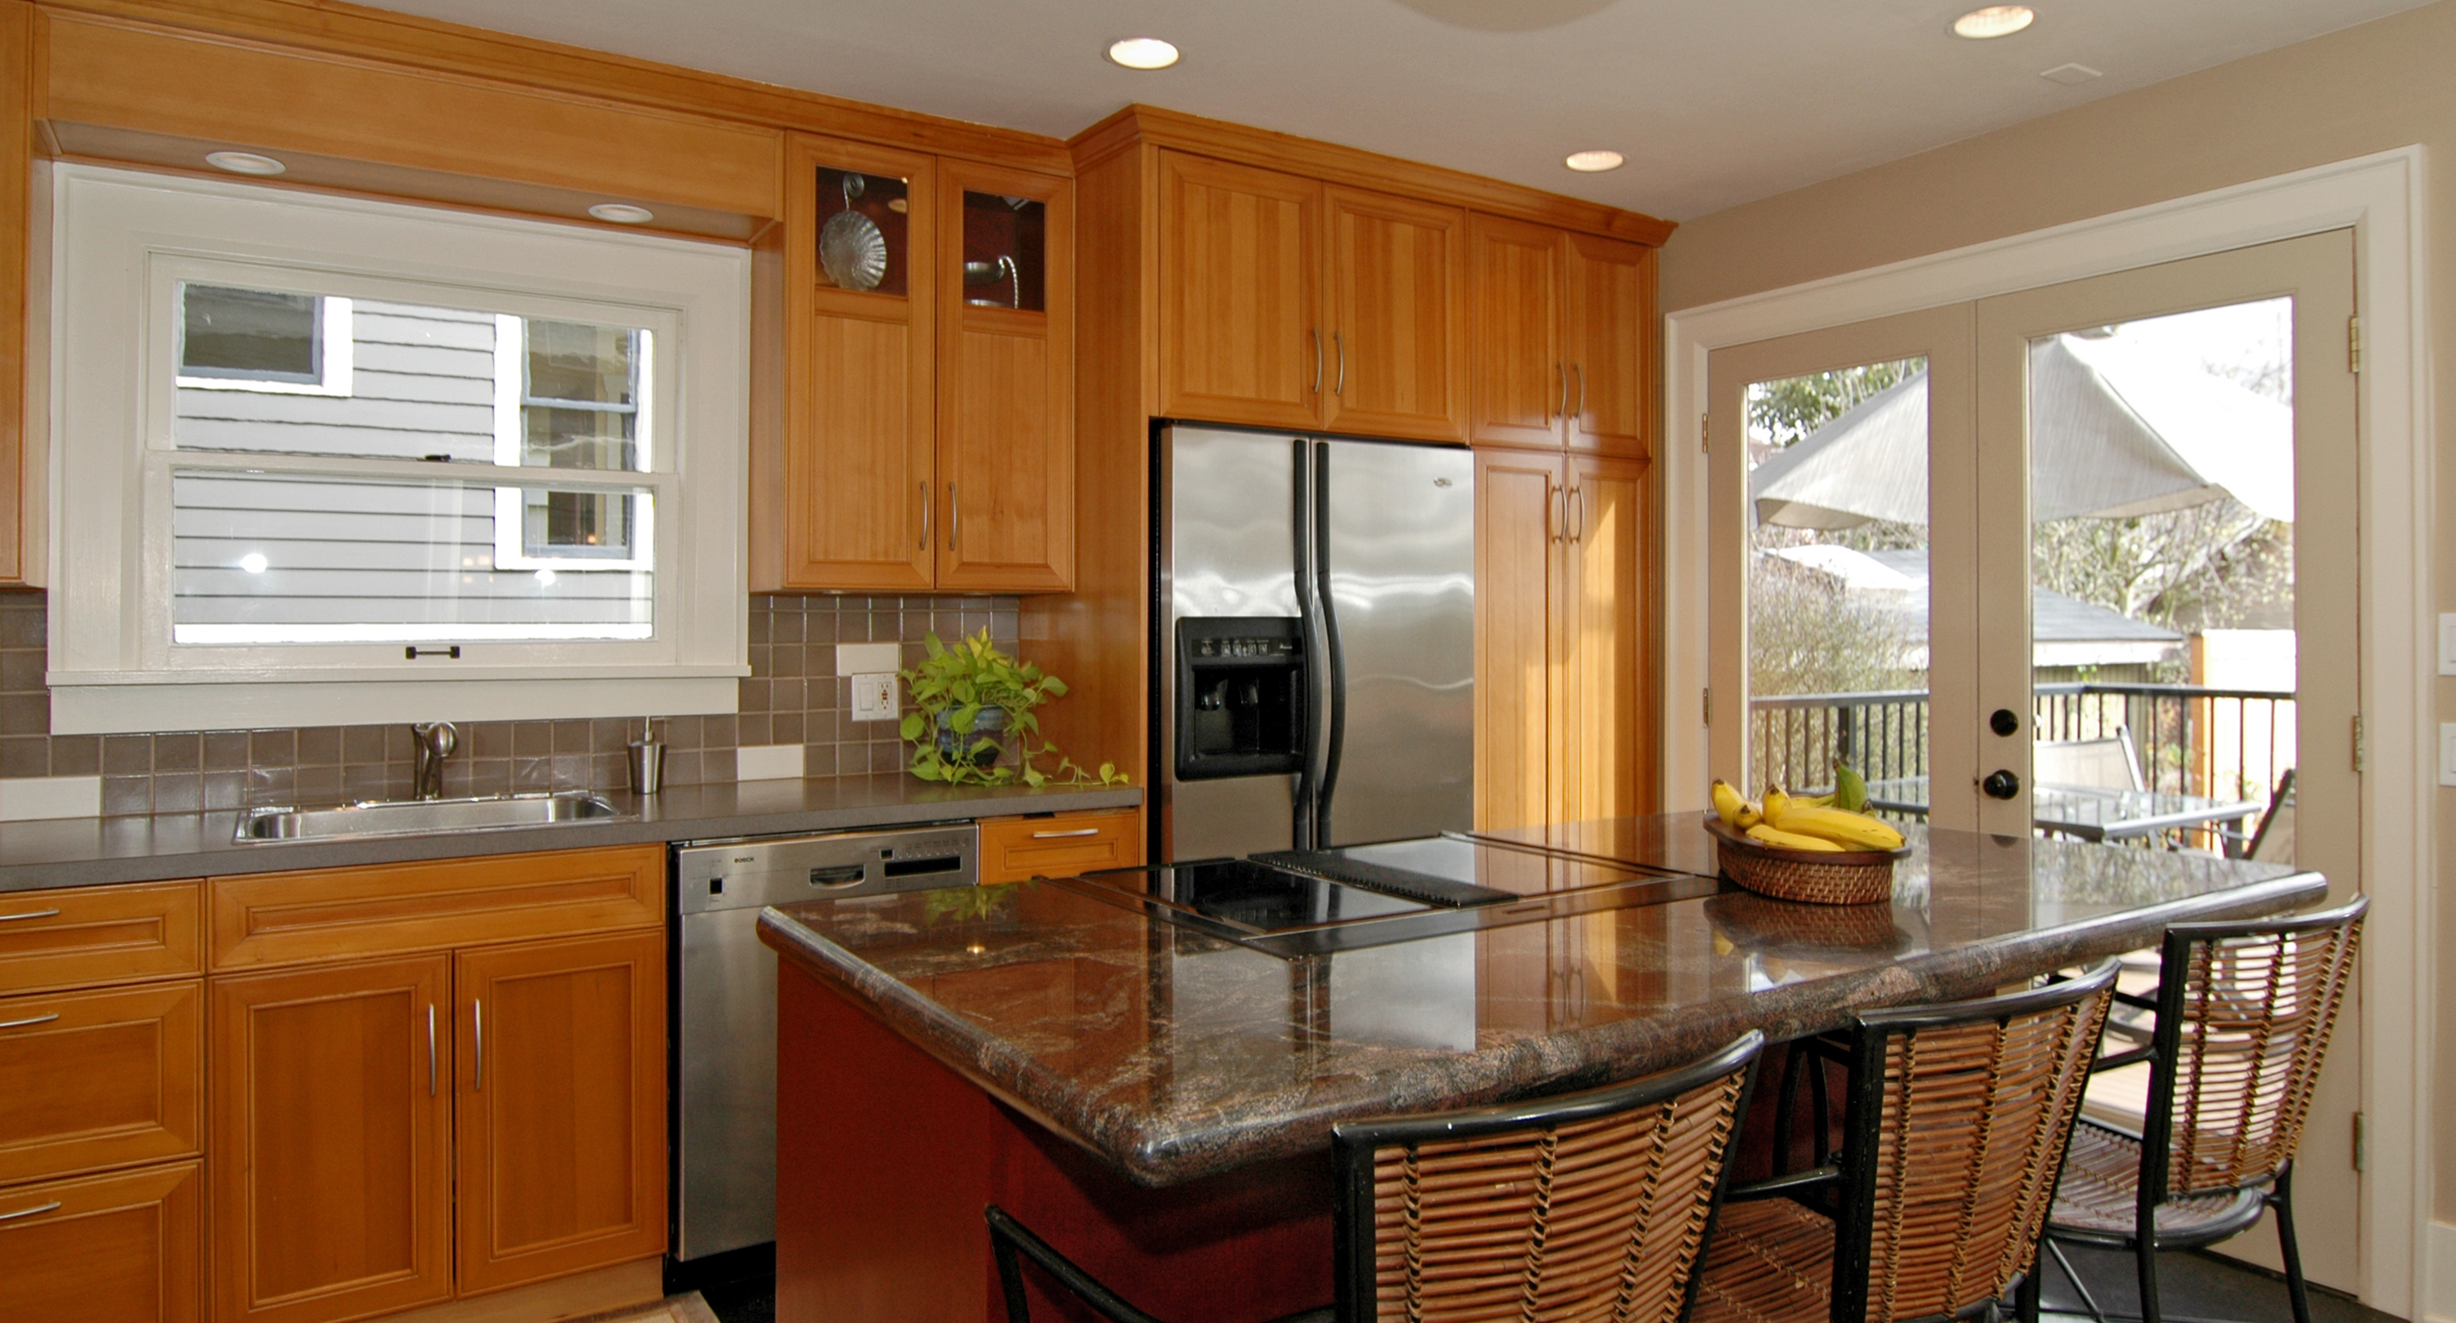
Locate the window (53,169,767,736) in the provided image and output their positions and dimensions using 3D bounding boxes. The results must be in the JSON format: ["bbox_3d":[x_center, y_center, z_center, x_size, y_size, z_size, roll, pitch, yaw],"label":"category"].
[{"bbox_3d":[-1.663,-0.406,3.026,1.262,1.068,0.092,-1,1,-32],"label":"window"}]

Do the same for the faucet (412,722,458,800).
[{"bbox_3d":[-1.591,0.206,2.873,0.084,0.183,0.219,-1,1,-32],"label":"faucet"}]

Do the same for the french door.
[{"bbox_3d":[1.749,0.184,3.343,0.053,2.034,1.489,-1,1,-32],"label":"french door"}]

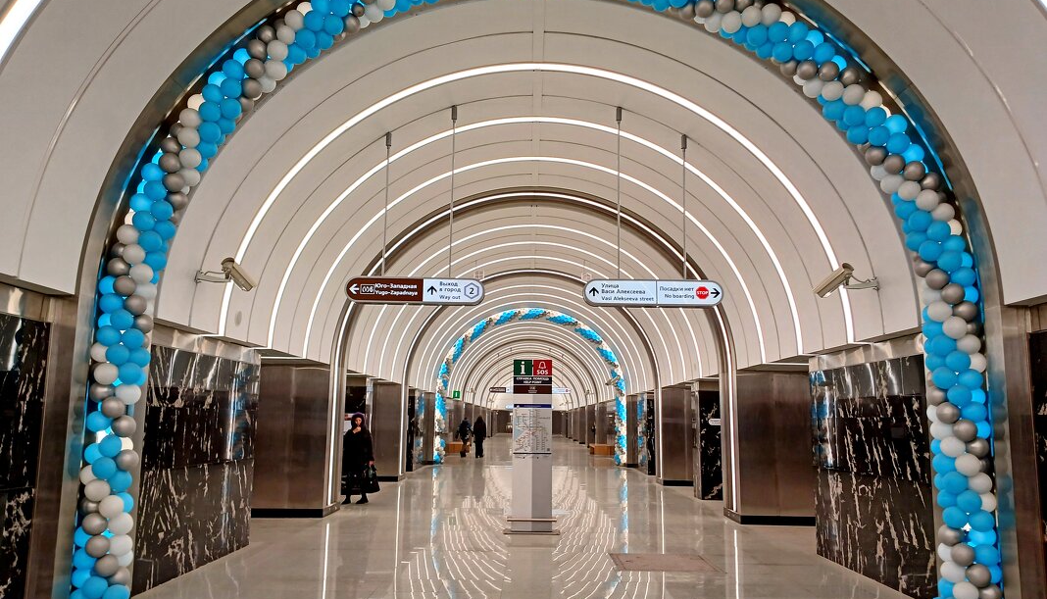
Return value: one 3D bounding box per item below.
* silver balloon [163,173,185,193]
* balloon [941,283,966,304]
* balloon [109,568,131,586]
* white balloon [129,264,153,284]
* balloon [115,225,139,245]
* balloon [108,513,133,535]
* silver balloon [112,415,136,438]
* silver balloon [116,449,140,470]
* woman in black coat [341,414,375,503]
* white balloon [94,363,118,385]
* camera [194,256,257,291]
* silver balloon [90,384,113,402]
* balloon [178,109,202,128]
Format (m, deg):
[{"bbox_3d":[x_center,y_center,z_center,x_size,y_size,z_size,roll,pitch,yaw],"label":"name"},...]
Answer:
[{"bbox_3d":[-2.889,-0.964,6.501,0.175,0.178,0.175,1,-9,0],"label":"silver balloon"},{"bbox_3d":[3.445,-0.045,6.302,0.165,0.165,0.173,1,-9,0],"label":"balloon"},{"bbox_3d":[-3.118,2.137,6.074,0.157,0.157,0.165,1,-9,0],"label":"balloon"},{"bbox_3d":[-3.109,-0.208,6.403,0.177,0.173,0.182,1,-9,0],"label":"white balloon"},{"bbox_3d":[-3.263,-0.535,6.476,0.177,0.173,0.182,1,-9,0],"label":"balloon"},{"bbox_3d":[-3.117,1.741,6.099,0.175,0.178,0.175,1,-9,0],"label":"balloon"},{"bbox_3d":[-3.147,1.001,6.203,0.170,0.170,0.170,0,-9,0],"label":"silver balloon"},{"bbox_3d":[-3.061,1.238,6.093,0.173,0.173,0.173,1,-9,0],"label":"silver balloon"},{"bbox_3d":[-3.178,3.072,15.290,0.660,1.700,0.460,-4,-9,25],"label":"woman in black coat"},{"bbox_3d":[-3.288,0.582,6.201,0.171,0.171,0.180,1,-9,0],"label":"white balloon"},{"bbox_3d":[-2.960,-0.240,7.827,0.390,0.280,0.450,-3,-19,20],"label":"camera"},{"bbox_3d":[-3.382,0.750,6.302,0.177,0.173,0.182,1,-9,0],"label":"silver balloon"},{"bbox_3d":[-2.768,-1.509,6.543,0.165,0.165,0.173,1,-9,0],"label":"balloon"}]

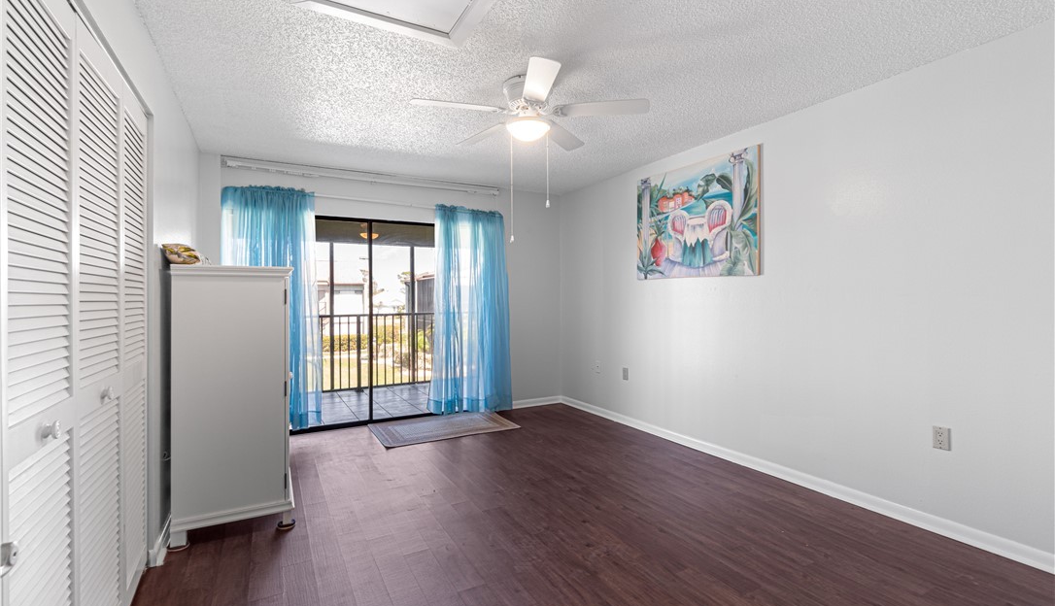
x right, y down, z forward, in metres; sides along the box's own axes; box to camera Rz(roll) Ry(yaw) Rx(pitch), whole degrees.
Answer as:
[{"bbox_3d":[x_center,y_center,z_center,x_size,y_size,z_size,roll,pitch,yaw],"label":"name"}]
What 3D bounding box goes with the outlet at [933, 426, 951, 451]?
[{"bbox_3d":[2.137,0.699,2.266,0.010,0.115,0.071,0,0,-31],"label":"outlet"}]

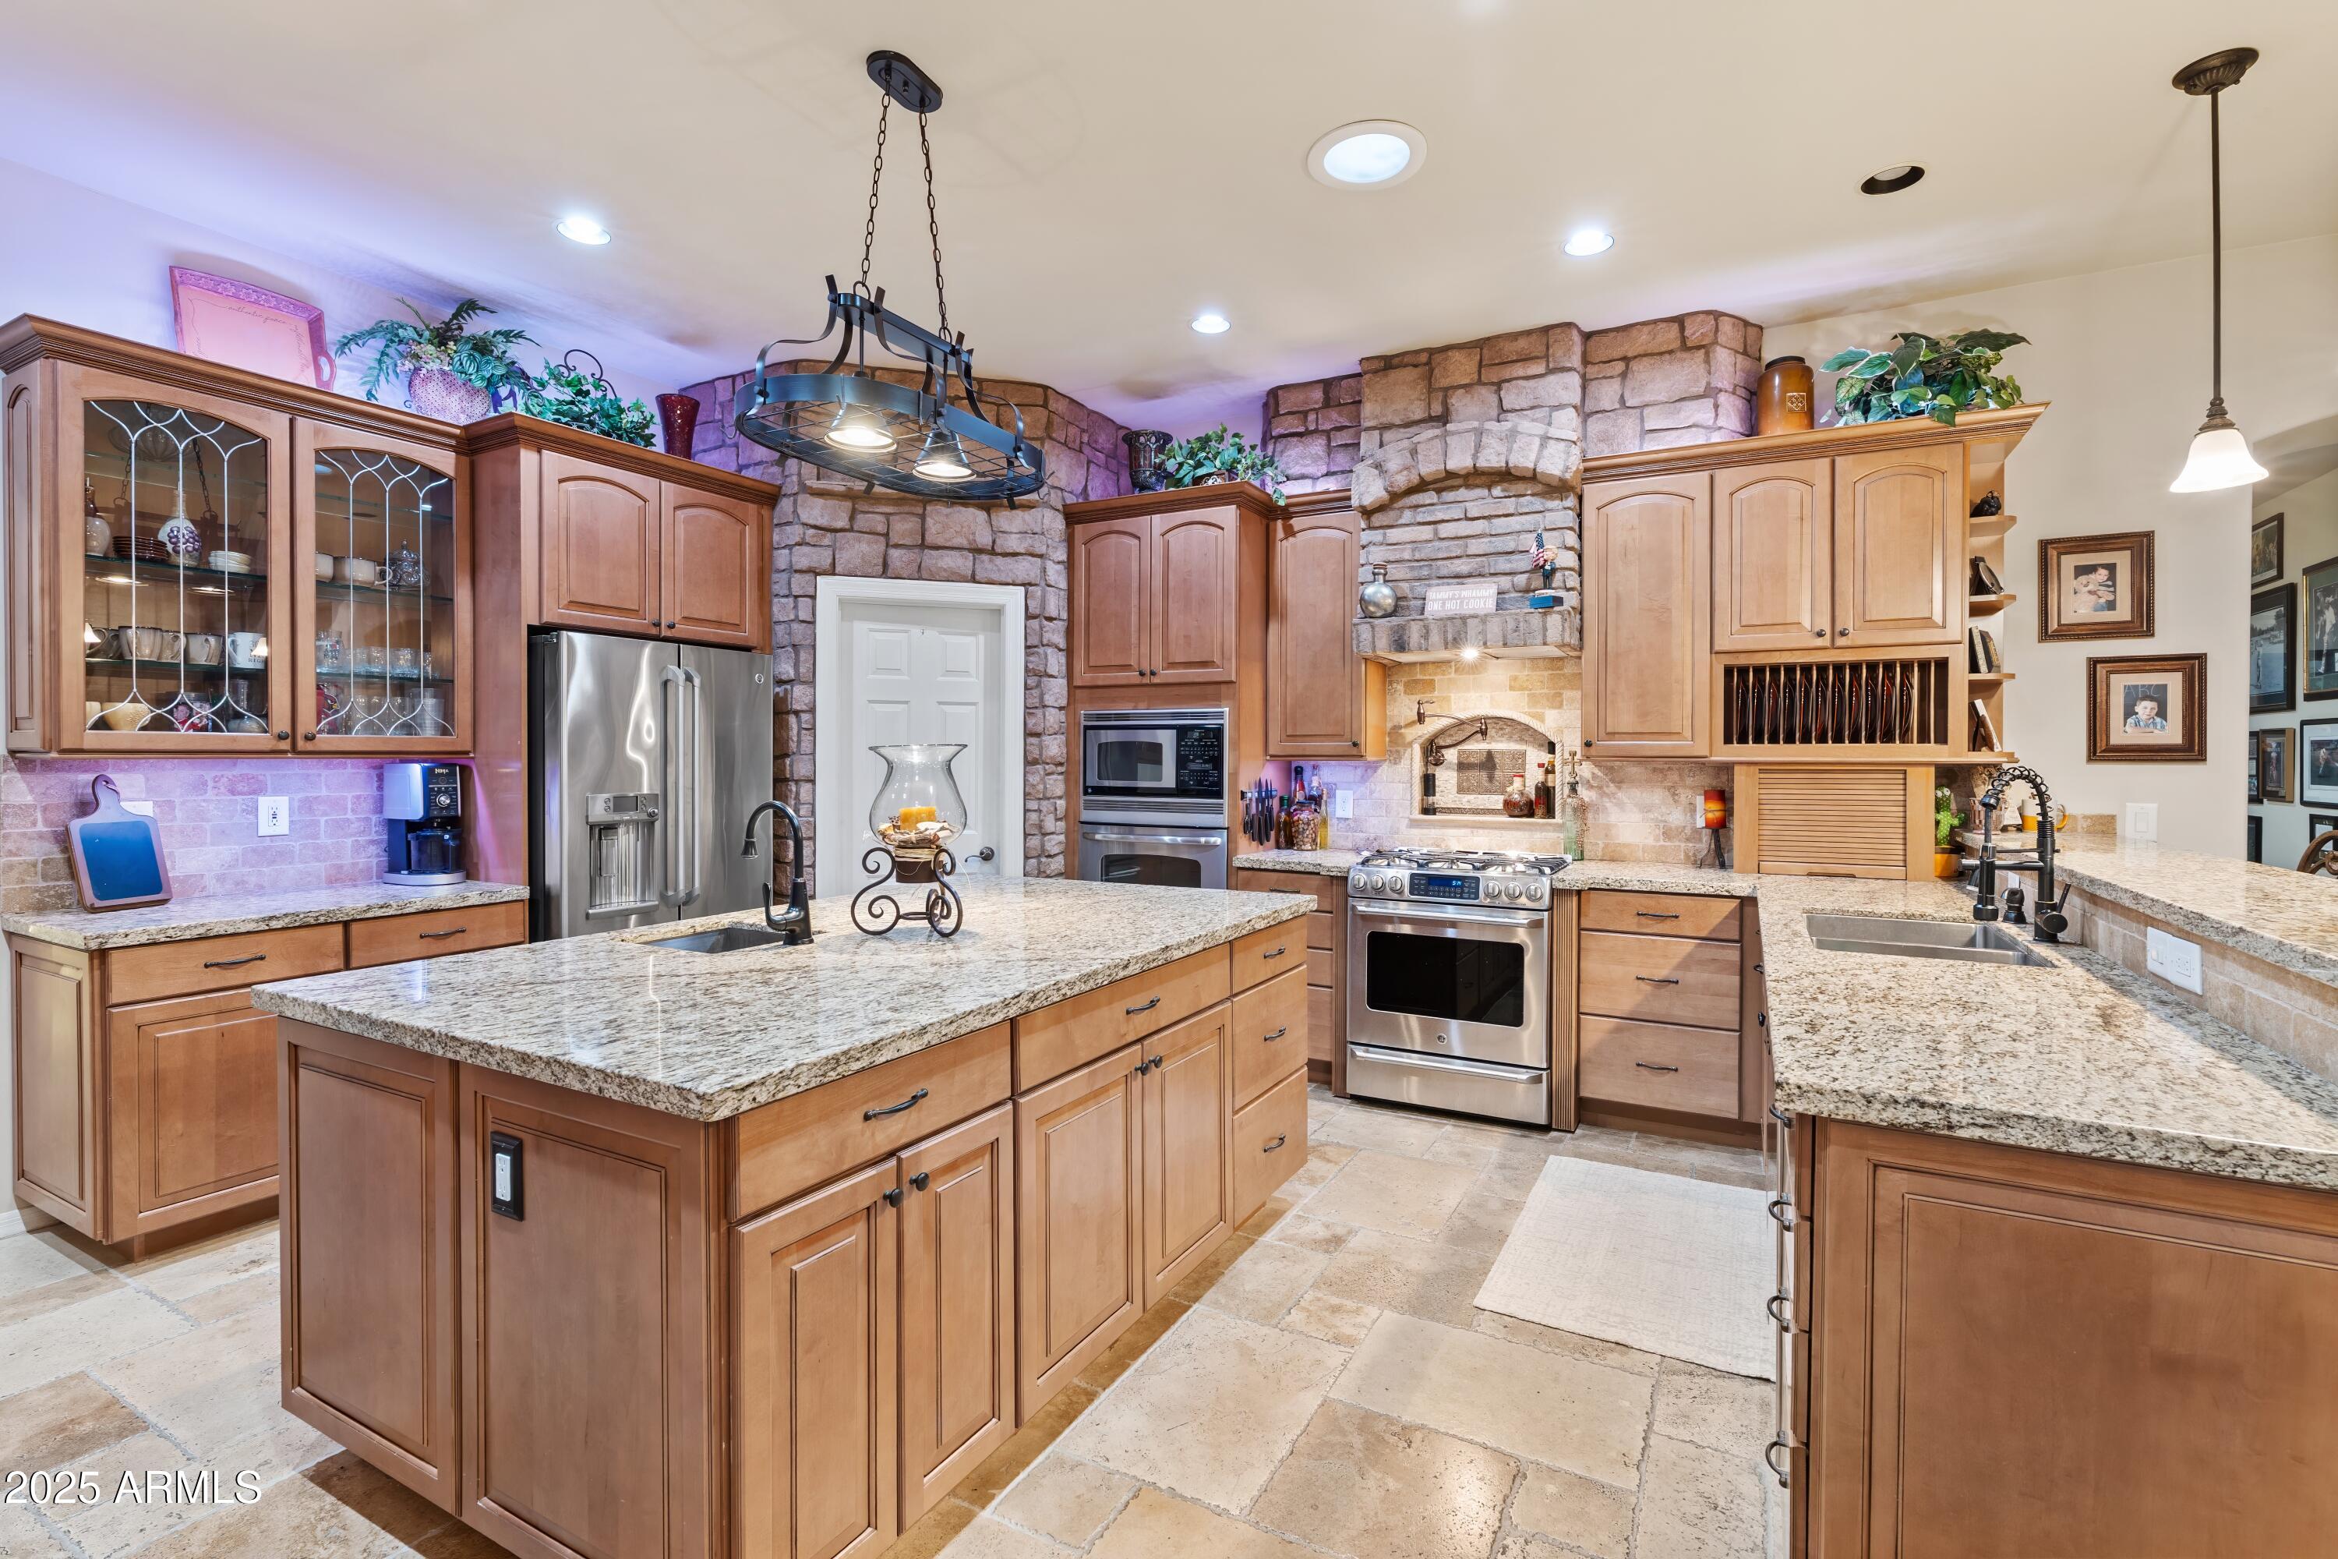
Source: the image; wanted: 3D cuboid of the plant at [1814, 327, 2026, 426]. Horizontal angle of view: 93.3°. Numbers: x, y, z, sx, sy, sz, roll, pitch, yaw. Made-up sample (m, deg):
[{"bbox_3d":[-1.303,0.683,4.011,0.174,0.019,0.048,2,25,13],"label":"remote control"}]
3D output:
[{"bbox_3d":[2.671,-1.375,3.924,0.590,0.360,0.400,0,1,28],"label":"plant"}]

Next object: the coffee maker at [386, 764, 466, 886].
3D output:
[{"bbox_3d":[-2.473,0.147,3.679,0.240,0.400,0.200,1,1,21],"label":"coffee maker"}]

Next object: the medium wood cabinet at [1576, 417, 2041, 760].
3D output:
[{"bbox_3d":[2.313,-0.642,4.104,1.425,1.158,0.370,1,1,28],"label":"medium wood cabinet"}]

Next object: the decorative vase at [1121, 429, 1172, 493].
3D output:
[{"bbox_3d":[-0.110,-1.430,5.192,0.235,0.370,0.235,0,1,0],"label":"decorative vase"}]

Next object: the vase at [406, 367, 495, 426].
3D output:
[{"bbox_3d":[-2.595,-1.330,3.988,0.250,0.270,0.250,0,1,28],"label":"vase"}]

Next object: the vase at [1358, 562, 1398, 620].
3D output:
[{"bbox_3d":[0.874,-0.775,4.580,0.150,0.225,0.150,1,1,28],"label":"vase"}]

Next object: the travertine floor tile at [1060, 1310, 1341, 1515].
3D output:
[{"bbox_3d":[0.098,1.298,2.323,0.397,0.012,0.605,1,1,29],"label":"travertine floor tile"}]

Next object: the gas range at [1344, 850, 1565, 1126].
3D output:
[{"bbox_3d":[1.186,0.800,4.420,0.757,0.940,0.710,0,1,28],"label":"gas range"}]

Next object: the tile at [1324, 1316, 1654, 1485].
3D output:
[{"bbox_3d":[0.696,1.310,2.361,0.613,0.015,0.423,1,1,28],"label":"tile"}]

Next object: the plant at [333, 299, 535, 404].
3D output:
[{"bbox_3d":[-2.596,-1.519,3.900,0.380,0.330,0.580,0,1,28],"label":"plant"}]

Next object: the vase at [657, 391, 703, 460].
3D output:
[{"bbox_3d":[-1.833,-1.249,4.132,0.168,0.370,0.168,1,1,29],"label":"vase"}]

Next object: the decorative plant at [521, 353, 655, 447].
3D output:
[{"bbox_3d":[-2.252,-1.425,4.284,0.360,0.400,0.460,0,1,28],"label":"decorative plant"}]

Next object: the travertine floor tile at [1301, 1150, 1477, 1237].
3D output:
[{"bbox_3d":[0.710,1.292,3.455,0.403,0.015,0.595,1,1,28],"label":"travertine floor tile"}]

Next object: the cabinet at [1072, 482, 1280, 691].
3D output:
[{"bbox_3d":[0.043,-0.830,5.146,0.870,0.840,0.630,1,1,28],"label":"cabinet"}]

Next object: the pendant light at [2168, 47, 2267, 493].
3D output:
[{"bbox_3d":[2.553,-1.218,2.695,0.175,1.035,0.175,1,1,28],"label":"pendant light"}]

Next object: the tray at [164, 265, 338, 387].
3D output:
[{"bbox_3d":[-2.719,-1.253,3.287,0.070,0.390,0.390,-12,-5,29],"label":"tray"}]

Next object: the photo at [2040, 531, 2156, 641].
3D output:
[{"bbox_3d":[3.096,-0.637,3.688,0.297,0.338,0.030,1,1,29],"label":"photo"}]

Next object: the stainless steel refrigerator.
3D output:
[{"bbox_3d":[-2.150,0.388,4.284,0.800,1.775,0.900,0,1,28],"label":"stainless steel refrigerator"}]

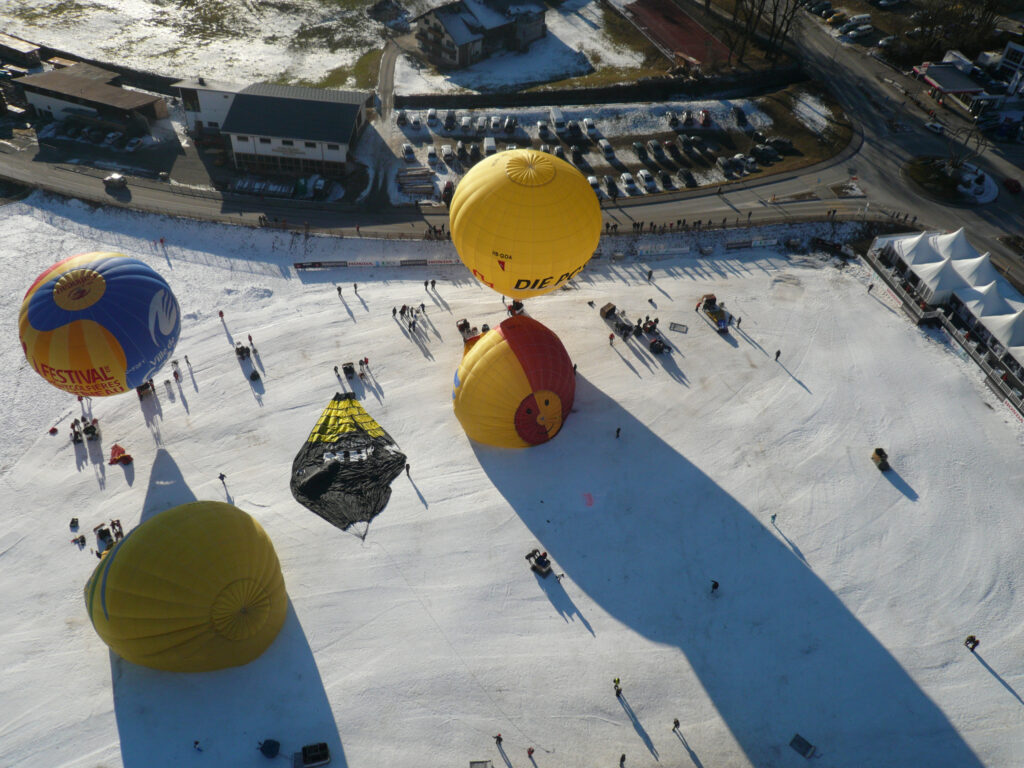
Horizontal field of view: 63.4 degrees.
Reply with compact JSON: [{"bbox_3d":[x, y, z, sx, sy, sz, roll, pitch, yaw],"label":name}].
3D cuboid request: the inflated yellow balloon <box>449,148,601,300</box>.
[{"bbox_3d":[1.597,-18.828,105.071,19.040,20.180,19.040,2,42,-2],"label":"inflated yellow balloon"}]

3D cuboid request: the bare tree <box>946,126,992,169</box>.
[{"bbox_3d":[81.144,-42.268,148.032,6.200,8.300,6.000,4,42,0],"label":"bare tree"}]

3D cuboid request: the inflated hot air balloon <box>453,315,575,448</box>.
[{"bbox_3d":[-0.551,-0.876,95.181,14.620,14.410,16.060,-18,43,-23],"label":"inflated hot air balloon"}]

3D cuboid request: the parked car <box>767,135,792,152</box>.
[{"bbox_3d":[49.248,-44.035,152.280,4.400,1.550,1.800,10,42,6],"label":"parked car"}]

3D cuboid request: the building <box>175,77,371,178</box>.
[{"bbox_3d":[-41.130,-43.100,138.220,31.900,8.600,15.900,5,42,1],"label":"building"}]

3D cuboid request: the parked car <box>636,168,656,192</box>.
[{"bbox_3d":[22.611,-34.054,138.880,1.800,1.550,4.500,-6,43,-12],"label":"parked car"}]

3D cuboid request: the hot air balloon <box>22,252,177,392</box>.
[{"bbox_3d":[-44.147,-5.443,91.208,15.850,17.090,15.850,-9,44,-15],"label":"hot air balloon"}]

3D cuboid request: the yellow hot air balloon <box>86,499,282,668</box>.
[{"bbox_3d":[-29.304,17.077,72.525,17.090,14.720,15.750,12,40,30],"label":"yellow hot air balloon"}]

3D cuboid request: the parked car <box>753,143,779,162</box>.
[{"bbox_3d":[45.736,-41.530,149.198,4.400,1.500,1.800,29,48,25],"label":"parked car"}]

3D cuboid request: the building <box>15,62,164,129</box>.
[{"bbox_3d":[-71.338,-50.558,145.691,24.700,6.200,15.130,18,44,14],"label":"building"}]

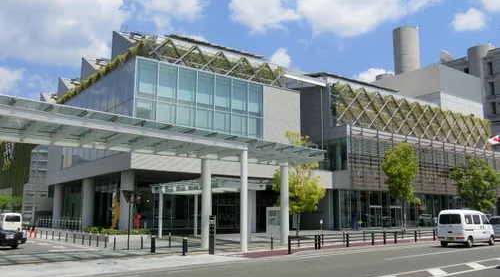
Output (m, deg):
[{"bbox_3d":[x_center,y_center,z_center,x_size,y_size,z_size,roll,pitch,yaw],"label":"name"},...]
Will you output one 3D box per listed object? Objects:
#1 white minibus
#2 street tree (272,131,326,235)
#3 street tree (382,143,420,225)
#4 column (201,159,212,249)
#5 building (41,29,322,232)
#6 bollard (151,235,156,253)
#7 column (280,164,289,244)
[{"bbox_3d":[11.208,4.614,25.380,3.400,1.880,1.500,8,-11,-41],"label":"white minibus"},{"bbox_3d":[3.498,3.230,35.259,3.900,7.420,3.900,0,-9,0],"label":"street tree"},{"bbox_3d":[14.971,4.634,48.424,3.800,8.580,3.800,8,-12,-42],"label":"street tree"},{"bbox_3d":[-1.993,2.974,22.746,0.440,4.150,0.440,0,-9,0],"label":"column"},{"bbox_3d":[-7.689,0.759,46.026,17.000,15.500,20.000,7,-11,-38],"label":"building"},{"bbox_3d":[-3.957,4.329,20.171,0.170,0.690,0.170,0,-9,0],"label":"bollard"},{"bbox_3d":[1.849,3.516,26.278,0.420,4.150,0.420,0,-9,0],"label":"column"}]

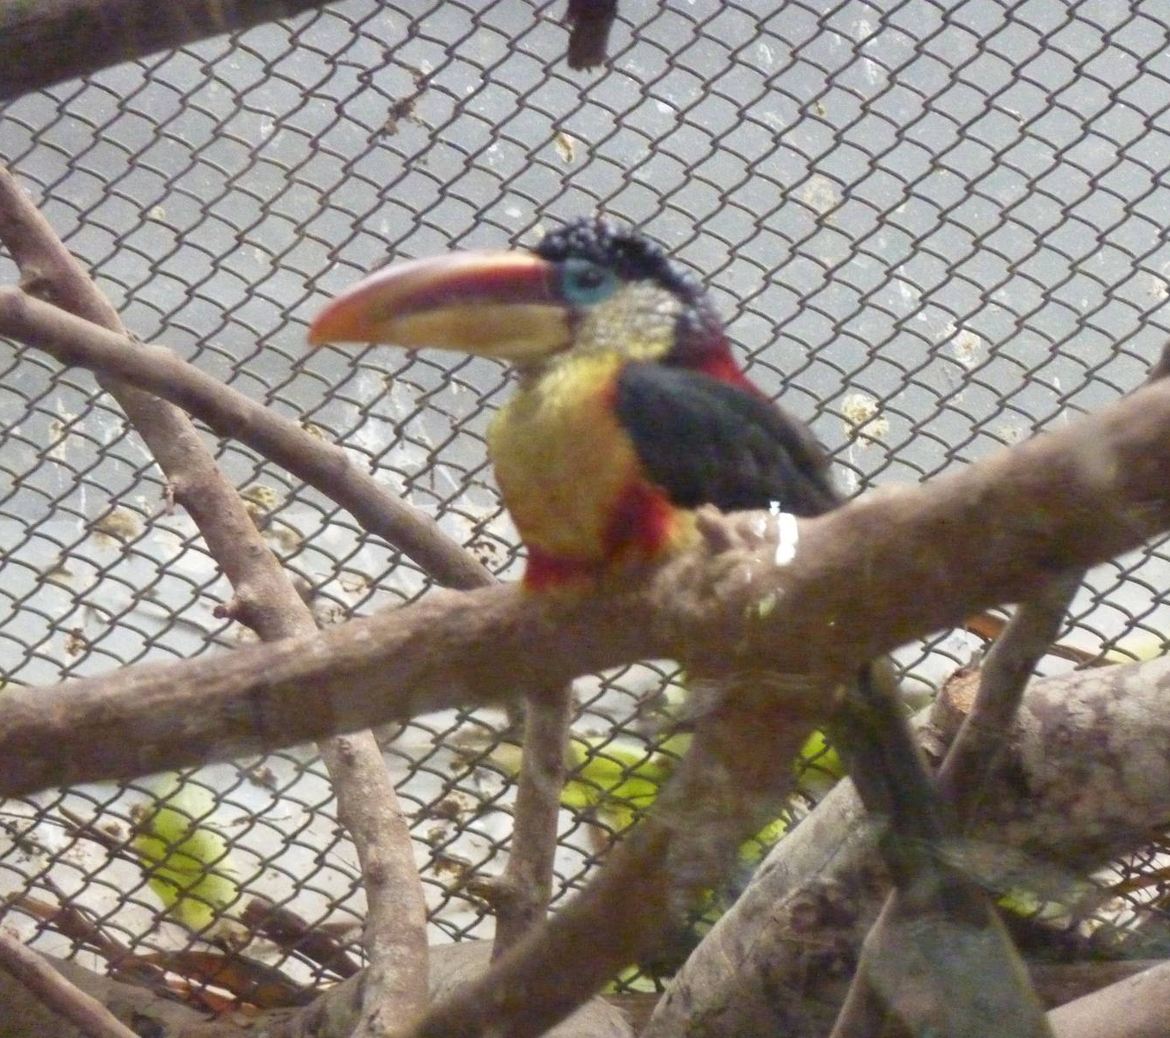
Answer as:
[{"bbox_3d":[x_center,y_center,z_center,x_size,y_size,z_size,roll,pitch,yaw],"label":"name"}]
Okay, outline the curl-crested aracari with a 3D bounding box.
[{"bbox_3d":[0.007,-0.002,4.120,0.258,0.225,0.092,-2,3,-34],"label":"curl-crested aracari"}]

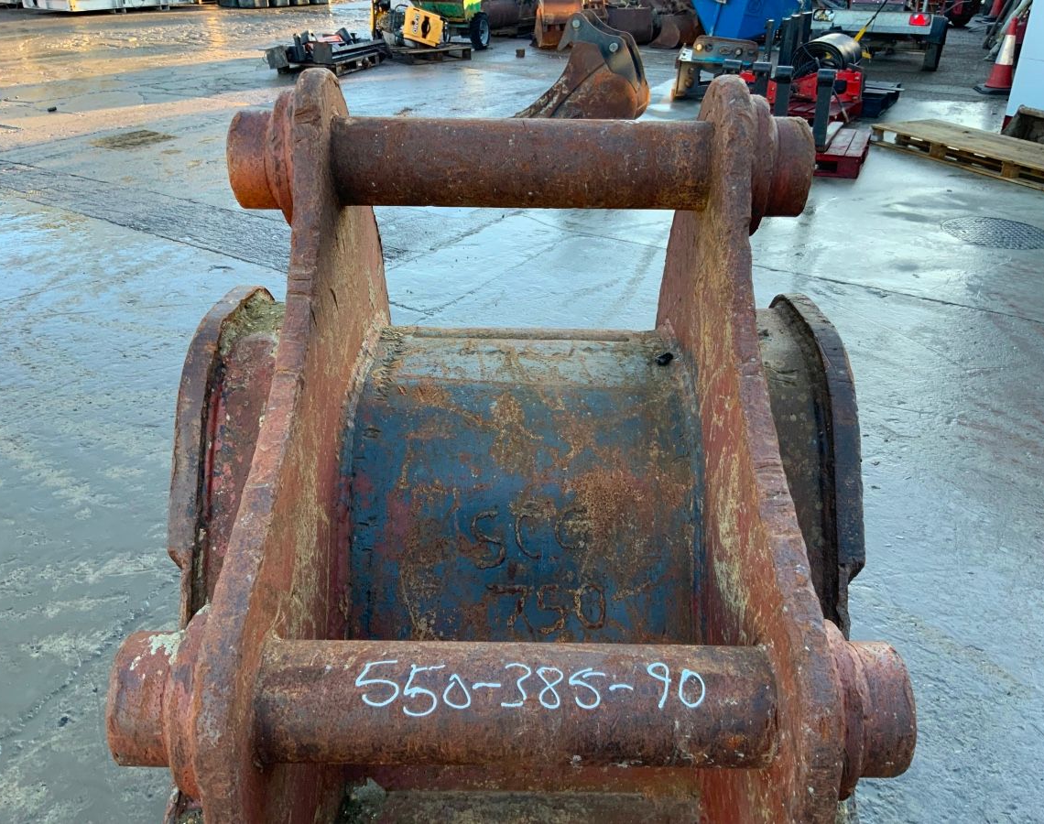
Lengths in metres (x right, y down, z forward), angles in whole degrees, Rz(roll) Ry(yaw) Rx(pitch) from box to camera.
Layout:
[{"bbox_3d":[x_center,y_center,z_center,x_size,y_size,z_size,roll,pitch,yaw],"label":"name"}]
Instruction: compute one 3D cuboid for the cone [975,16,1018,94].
[{"bbox_3d":[5.389,-3.970,10.216,0.460,0.750,0.460,1,29,0],"label":"cone"}]

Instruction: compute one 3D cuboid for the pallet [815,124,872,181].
[{"bbox_3d":[2.126,-2.126,7.380,1.200,0.160,1.000,12,31,20],"label":"pallet"}]

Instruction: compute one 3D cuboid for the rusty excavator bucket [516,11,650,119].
[{"bbox_3d":[0.472,-3.032,8.125,1.320,0.990,0.360,12,31,20],"label":"rusty excavator bucket"}]

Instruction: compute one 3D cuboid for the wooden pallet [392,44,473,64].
[{"bbox_3d":[-1.334,-4.725,12.043,0.950,0.145,1.120,-18,34,-31],"label":"wooden pallet"}]

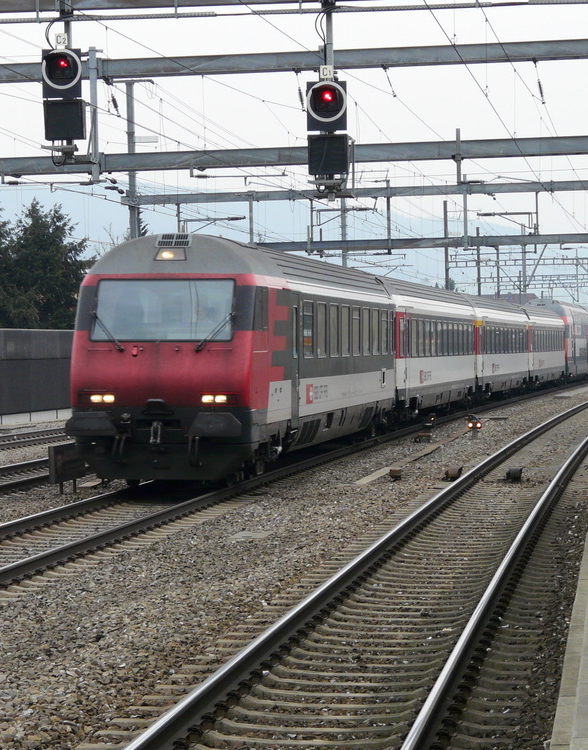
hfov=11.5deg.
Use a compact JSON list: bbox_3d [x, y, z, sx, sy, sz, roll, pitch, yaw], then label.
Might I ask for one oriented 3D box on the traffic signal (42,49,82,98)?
[{"bbox_3d":[-3.782,-4.915,47.600,0.640,0.790,0.360,-1,1,7],"label":"traffic signal"}]

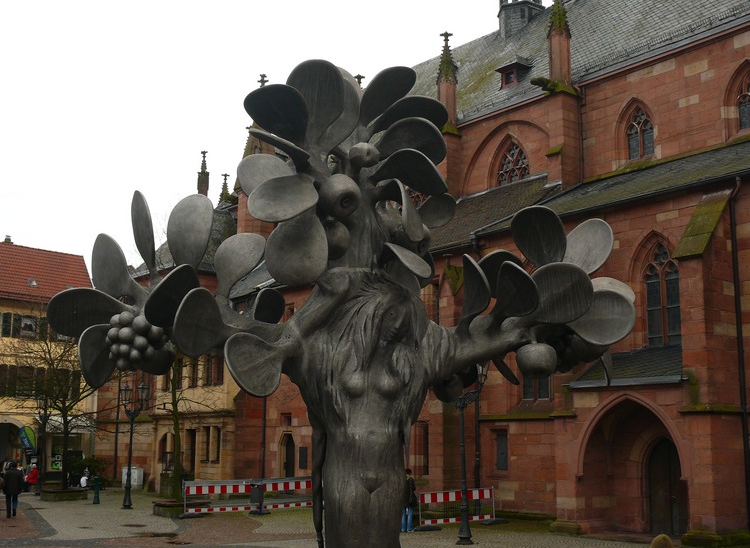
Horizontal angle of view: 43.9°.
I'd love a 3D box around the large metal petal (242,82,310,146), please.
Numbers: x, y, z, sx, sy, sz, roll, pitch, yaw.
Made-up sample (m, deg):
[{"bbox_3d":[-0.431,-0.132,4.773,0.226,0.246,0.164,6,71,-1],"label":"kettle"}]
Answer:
[{"bbox_3d":[-0.610,-0.978,5.710,0.450,0.090,0.340,37,-56,-17],"label":"large metal petal"}]

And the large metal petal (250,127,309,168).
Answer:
[{"bbox_3d":[-0.587,-0.784,5.726,0.400,0.090,0.330,24,3,-9],"label":"large metal petal"}]

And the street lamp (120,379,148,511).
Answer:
[{"bbox_3d":[-8.531,5.948,32.676,0.450,4.440,1.100,8,-12,-41],"label":"street lamp"}]

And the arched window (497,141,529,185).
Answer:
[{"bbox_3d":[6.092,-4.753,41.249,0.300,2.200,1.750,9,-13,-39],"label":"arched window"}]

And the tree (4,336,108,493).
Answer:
[{"bbox_3d":[-13.442,5.889,40.080,4.600,6.680,4.400,4,-11,-18],"label":"tree"}]

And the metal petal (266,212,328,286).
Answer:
[{"bbox_3d":[-0.455,-0.167,5.464,0.360,0.470,0.090,4,-12,1],"label":"metal petal"}]

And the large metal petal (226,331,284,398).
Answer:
[{"bbox_3d":[-0.594,0.447,4.550,0.280,0.320,0.120,-1,-6,12],"label":"large metal petal"}]

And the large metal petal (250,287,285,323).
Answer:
[{"bbox_3d":[-0.571,0.189,4.950,0.220,0.270,0.100,10,-7,-34],"label":"large metal petal"}]

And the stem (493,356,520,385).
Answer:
[{"bbox_3d":[0.702,0.522,4.988,0.050,0.200,0.080,-44,-6,0],"label":"stem"}]

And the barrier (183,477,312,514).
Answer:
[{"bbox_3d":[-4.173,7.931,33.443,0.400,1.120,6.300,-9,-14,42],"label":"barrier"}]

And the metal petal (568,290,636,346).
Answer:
[{"bbox_3d":[1.347,0.265,5.539,0.430,0.340,0.090,-5,6,-6],"label":"metal petal"}]

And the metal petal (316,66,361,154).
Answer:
[{"bbox_3d":[-0.247,-1.043,5.975,0.320,0.530,0.090,6,0,17],"label":"metal petal"}]

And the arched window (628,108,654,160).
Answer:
[{"bbox_3d":[10.305,-5.434,36.149,0.300,2.050,1.200,9,-13,-39],"label":"arched window"}]

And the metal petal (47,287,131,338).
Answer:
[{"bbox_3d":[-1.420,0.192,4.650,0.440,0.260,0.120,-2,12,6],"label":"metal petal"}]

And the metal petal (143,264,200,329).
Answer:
[{"bbox_3d":[-1.075,0.119,4.907,0.230,0.370,0.070,35,26,-10],"label":"metal petal"}]

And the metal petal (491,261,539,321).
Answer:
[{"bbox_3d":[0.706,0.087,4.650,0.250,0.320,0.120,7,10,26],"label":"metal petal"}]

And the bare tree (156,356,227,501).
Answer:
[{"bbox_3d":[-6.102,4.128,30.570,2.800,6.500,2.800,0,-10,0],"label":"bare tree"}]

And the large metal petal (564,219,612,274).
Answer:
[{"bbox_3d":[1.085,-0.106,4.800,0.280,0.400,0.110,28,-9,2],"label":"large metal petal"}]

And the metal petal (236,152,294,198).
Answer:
[{"bbox_3d":[-0.604,-0.547,5.282,0.380,0.270,0.070,9,-30,9],"label":"metal petal"}]

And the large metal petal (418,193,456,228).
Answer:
[{"bbox_3d":[0.388,-0.414,6.067,0.300,0.260,0.080,-26,11,-12],"label":"large metal petal"}]

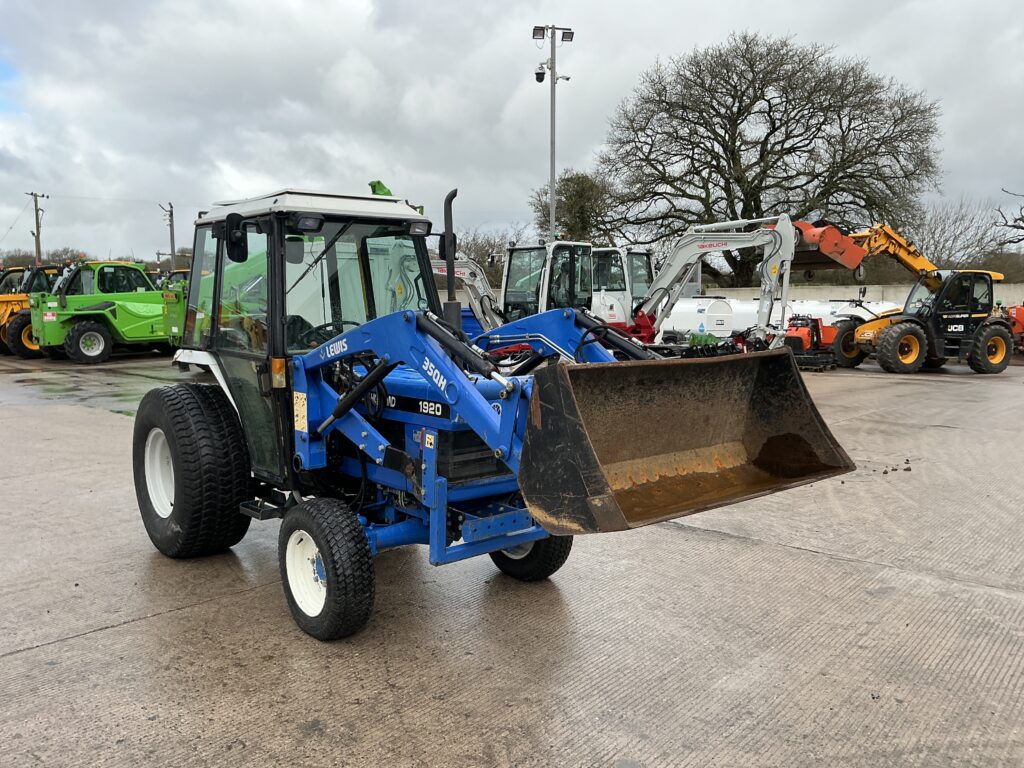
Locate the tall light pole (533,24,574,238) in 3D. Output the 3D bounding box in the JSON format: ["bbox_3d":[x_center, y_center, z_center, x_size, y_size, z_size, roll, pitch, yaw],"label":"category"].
[{"bbox_3d":[1.083,-5.024,21.944,1.070,8.609,0.450,0,6,-3],"label":"tall light pole"}]

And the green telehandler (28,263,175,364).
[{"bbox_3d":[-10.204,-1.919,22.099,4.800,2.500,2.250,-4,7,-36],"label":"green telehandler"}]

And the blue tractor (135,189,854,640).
[{"bbox_3d":[-0.533,0.041,4.334,1.680,2.170,4.190,-5,8,-40],"label":"blue tractor"}]

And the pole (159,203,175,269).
[{"bbox_3d":[-21.623,-7.630,52.390,1.000,7.569,0.450,-2,6,-17],"label":"pole"}]

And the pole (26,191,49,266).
[{"bbox_3d":[-28.095,-7.498,49.410,1.350,7.939,0.450,-2,6,-20],"label":"pole"}]

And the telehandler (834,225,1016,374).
[{"bbox_3d":[10.474,-2.103,21.102,4.400,3.600,2.300,-2,6,-18],"label":"telehandler"}]

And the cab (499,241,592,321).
[{"bbox_3d":[0.661,-1.754,15.485,1.020,1.650,1.450,4,7,35],"label":"cab"}]

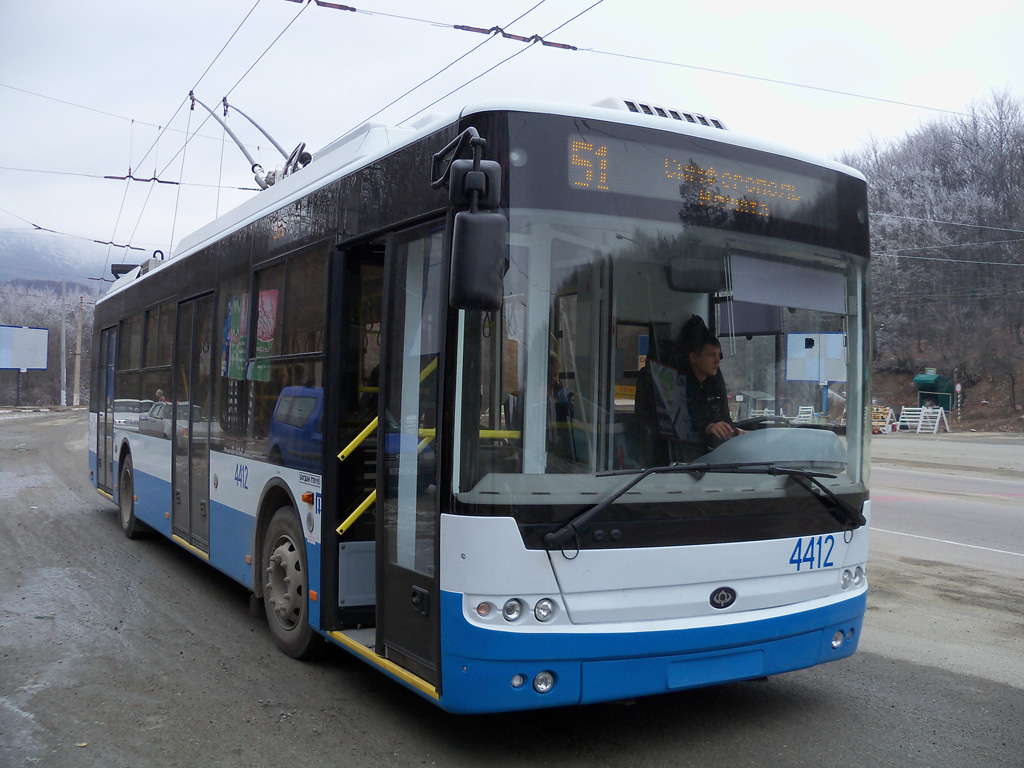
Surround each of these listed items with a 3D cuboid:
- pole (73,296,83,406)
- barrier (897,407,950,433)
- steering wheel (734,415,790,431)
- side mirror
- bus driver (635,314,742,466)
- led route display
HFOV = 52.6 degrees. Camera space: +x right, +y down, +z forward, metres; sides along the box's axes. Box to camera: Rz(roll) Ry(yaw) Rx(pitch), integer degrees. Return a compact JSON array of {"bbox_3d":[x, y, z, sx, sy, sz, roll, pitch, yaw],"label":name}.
[{"bbox_3d":[-33.425,-2.496,80.000,0.360,8.450,0.360,3,0,-24],"label":"pole"},{"bbox_3d":[17.466,1.517,44.000,0.750,1.100,2.000,1,-1,-30],"label":"barrier"},{"bbox_3d":[1.284,0.286,5.643,0.450,0.080,0.450,1,-28,-29],"label":"steering wheel"},{"bbox_3d":[-0.137,-0.490,4.160,0.215,0.395,0.110,3,-1,3],"label":"side mirror"},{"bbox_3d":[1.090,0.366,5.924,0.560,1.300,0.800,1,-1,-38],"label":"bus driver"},{"bbox_3d":[0.961,-0.958,4.961,1.640,0.260,0.100,1,-1,-29],"label":"led route display"}]

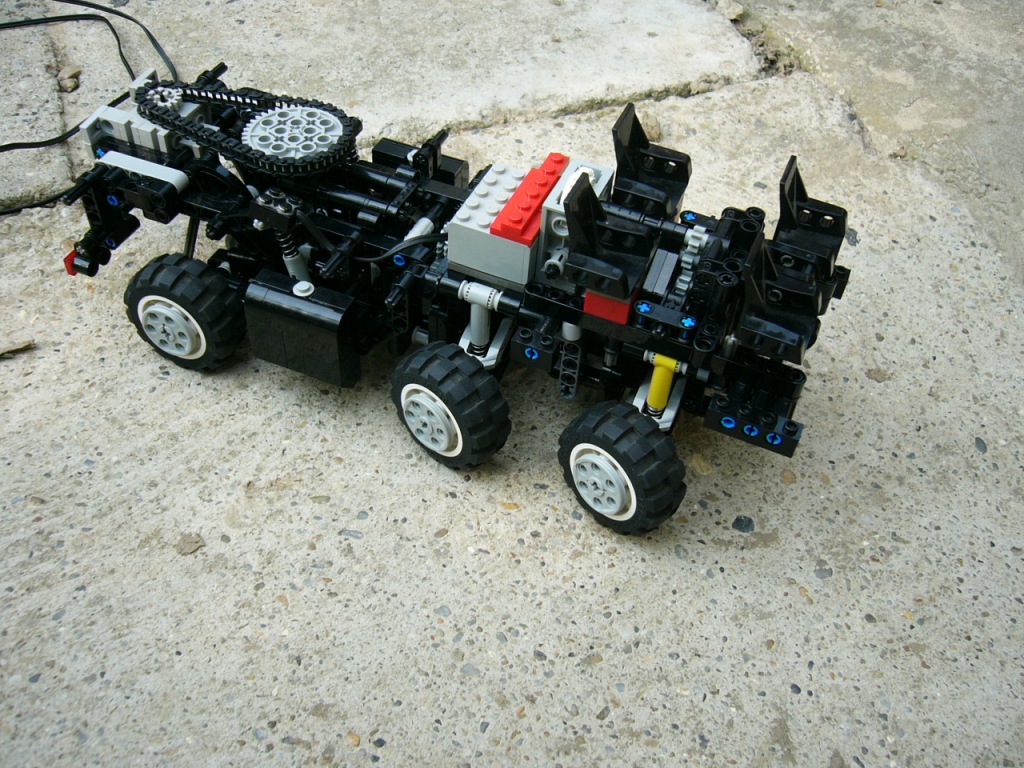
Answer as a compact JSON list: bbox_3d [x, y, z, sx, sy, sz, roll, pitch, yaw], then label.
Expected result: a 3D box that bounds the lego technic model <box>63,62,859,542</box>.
[{"bbox_3d":[-0.027,-0.058,0.408,0.306,0.112,0.139,19,49,13],"label":"lego technic model"}]

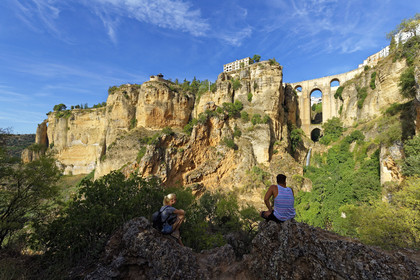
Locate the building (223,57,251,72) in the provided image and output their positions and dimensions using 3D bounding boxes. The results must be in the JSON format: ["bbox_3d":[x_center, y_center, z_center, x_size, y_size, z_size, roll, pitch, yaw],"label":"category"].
[{"bbox_3d":[35.200,-87.200,224.500,34.500,9.500,14.000,0,0,39],"label":"building"}]

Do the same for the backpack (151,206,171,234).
[{"bbox_3d":[-0.974,1.566,3.600,0.220,0.430,0.290,11,-4,-23],"label":"backpack"}]

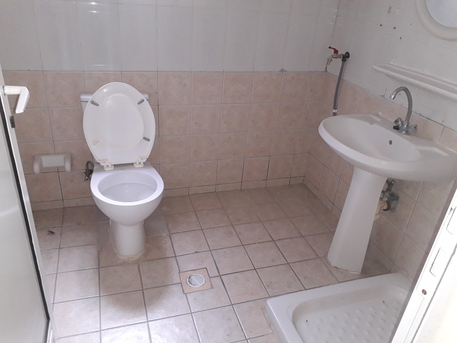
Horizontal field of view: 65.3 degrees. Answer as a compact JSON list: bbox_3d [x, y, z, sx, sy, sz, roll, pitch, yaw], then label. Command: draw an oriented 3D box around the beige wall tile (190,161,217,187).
[{"bbox_3d":[-0.178,0.017,2.481,0.198,0.198,0.010,-5,30,-18],"label":"beige wall tile"}]

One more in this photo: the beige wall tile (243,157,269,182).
[{"bbox_3d":[0.204,-0.015,2.626,0.200,0.200,0.010,-5,30,-18],"label":"beige wall tile"}]

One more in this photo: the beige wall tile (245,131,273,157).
[{"bbox_3d":[0.220,-0.193,2.532,0.200,0.200,0.010,-5,30,-18],"label":"beige wall tile"}]

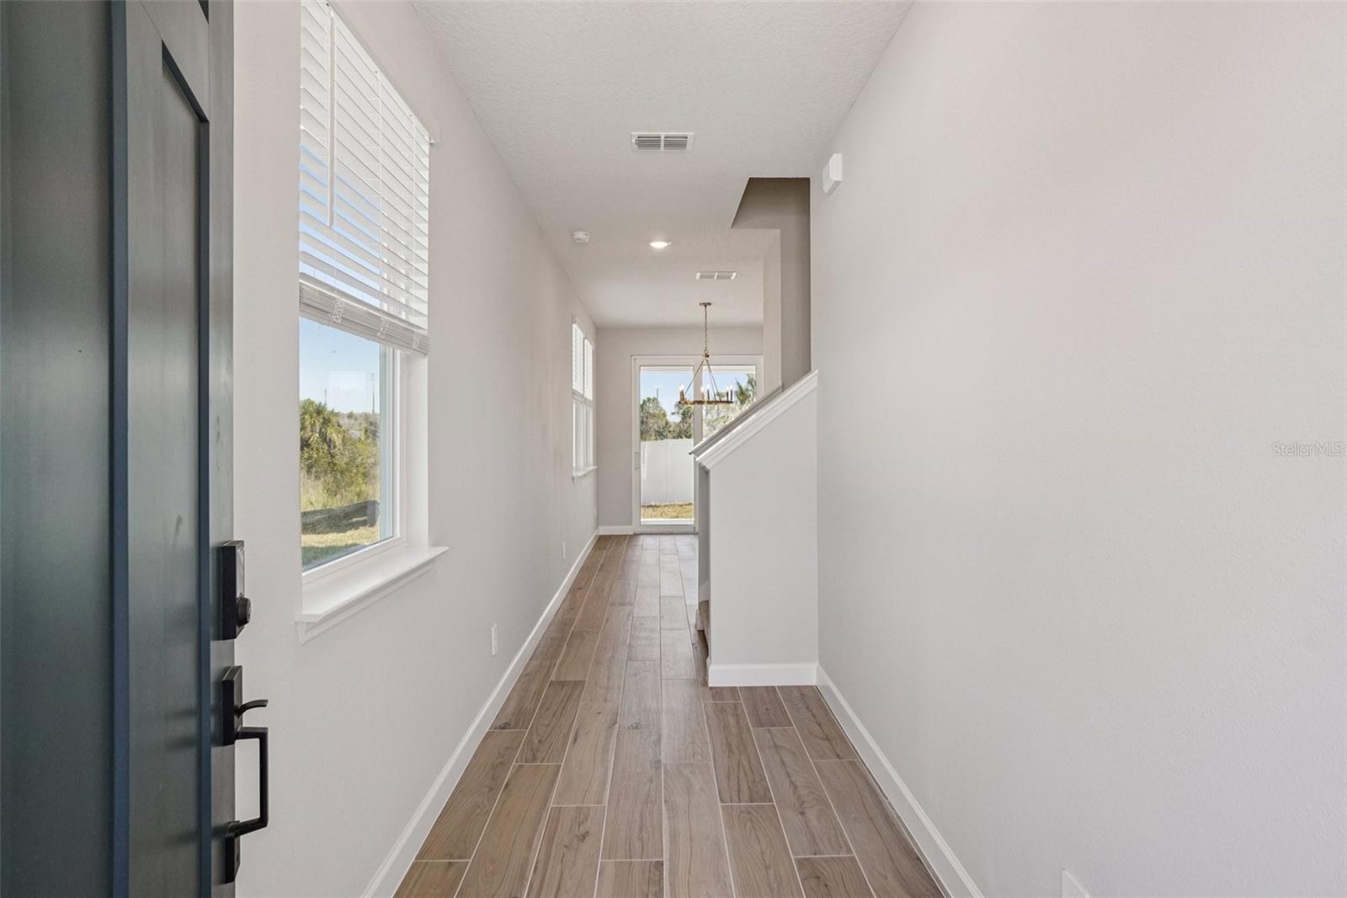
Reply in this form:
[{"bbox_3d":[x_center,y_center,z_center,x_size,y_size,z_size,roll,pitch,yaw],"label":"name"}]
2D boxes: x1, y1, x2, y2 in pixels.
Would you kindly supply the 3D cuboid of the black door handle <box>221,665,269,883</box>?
[{"bbox_3d":[-0.701,0.534,1.112,0.062,0.335,0.068,0,1,-23],"label":"black door handle"}]

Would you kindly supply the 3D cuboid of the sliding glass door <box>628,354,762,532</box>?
[{"bbox_3d":[0.323,-0.057,9.190,1.800,2.430,0.130,0,1,-1],"label":"sliding glass door"}]

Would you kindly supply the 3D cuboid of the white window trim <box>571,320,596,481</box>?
[{"bbox_3d":[-1.040,-0.500,7.660,0.120,1.540,2.080,0,1,-1],"label":"white window trim"}]

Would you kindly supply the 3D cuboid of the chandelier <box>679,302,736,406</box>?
[{"bbox_3d":[0.365,-1.045,7.420,0.620,1.120,0.620,0,1,-1],"label":"chandelier"}]

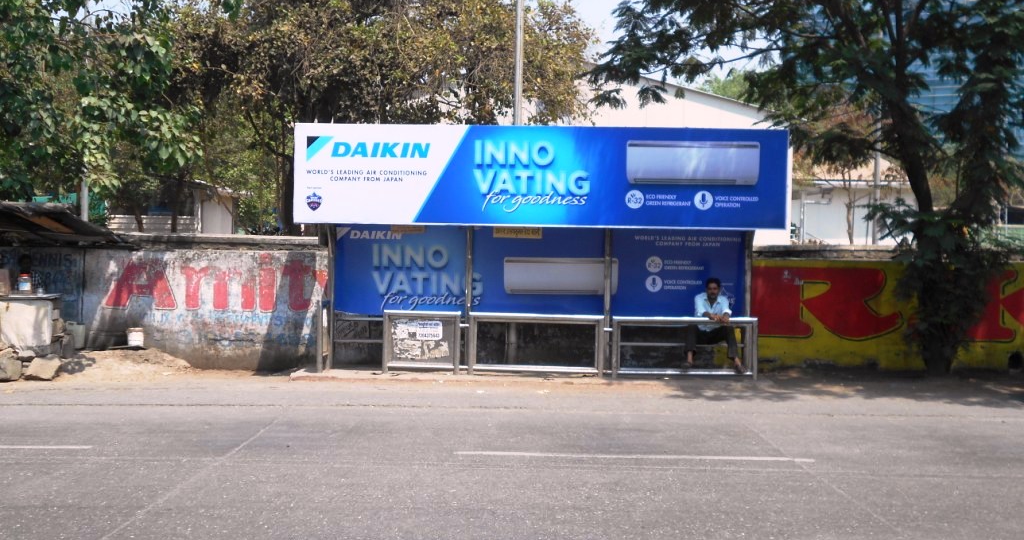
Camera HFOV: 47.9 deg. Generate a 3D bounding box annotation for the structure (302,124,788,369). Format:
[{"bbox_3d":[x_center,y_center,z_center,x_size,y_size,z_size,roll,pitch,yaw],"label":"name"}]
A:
[{"bbox_3d":[0.380,-0.220,15.350,6.250,3.200,1.500,1,0,0],"label":"structure"}]

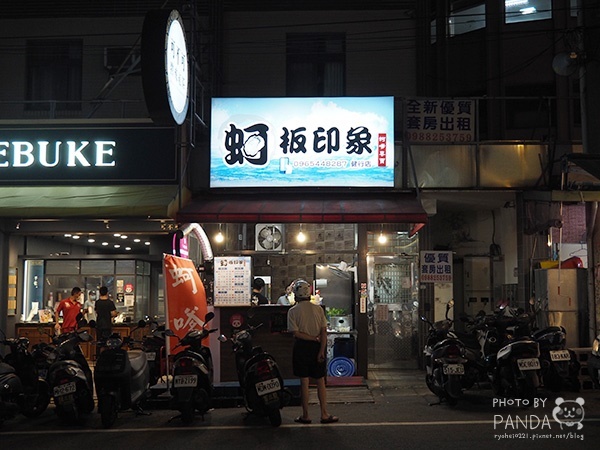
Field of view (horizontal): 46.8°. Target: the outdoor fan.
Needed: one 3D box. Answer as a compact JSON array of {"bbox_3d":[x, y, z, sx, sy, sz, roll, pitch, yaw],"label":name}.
[{"bbox_3d":[-0.481,0.197,10.931,0.430,0.430,0.200,0,-5,3],"label":"outdoor fan"}]

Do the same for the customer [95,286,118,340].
[{"bbox_3d":[-3.707,1.992,13.170,0.480,1.630,0.320,0,-6,5],"label":"customer"}]

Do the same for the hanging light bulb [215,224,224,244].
[{"bbox_3d":[-1.199,0.156,10.323,0.127,0.269,0.110,0,-5,0],"label":"hanging light bulb"}]

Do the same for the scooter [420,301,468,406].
[{"bbox_3d":[1.949,1.827,9.519,0.720,1.220,1.850,0,-5,2],"label":"scooter"}]

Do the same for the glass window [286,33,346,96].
[{"bbox_3d":[0.282,-2.673,11.867,1.027,1.278,0.120,0,-5,0],"label":"glass window"}]

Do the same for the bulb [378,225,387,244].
[{"bbox_3d":[1.228,0.156,10.323,0.127,0.269,0.110,0,-5,0],"label":"bulb"}]

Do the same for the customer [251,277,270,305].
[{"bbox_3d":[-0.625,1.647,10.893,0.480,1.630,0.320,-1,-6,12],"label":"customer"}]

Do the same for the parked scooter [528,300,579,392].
[{"bbox_3d":[3.646,1.848,10.479,0.720,1.150,1.830,0,-5,-5],"label":"parked scooter"}]

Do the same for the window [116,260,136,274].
[{"bbox_3d":[-3.548,0.869,14.177,0.409,0.286,0.060,0,-5,0],"label":"window"}]

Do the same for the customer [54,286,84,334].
[{"bbox_3d":[-4.272,1.960,12.771,0.520,1.630,0.360,3,-6,-32],"label":"customer"}]

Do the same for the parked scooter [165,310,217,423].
[{"bbox_3d":[-1.269,1.737,8.371,0.700,1.180,1.800,0,-5,-3],"label":"parked scooter"}]

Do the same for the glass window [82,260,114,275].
[{"bbox_3d":[-4.141,0.869,14.177,0.695,0.286,0.060,0,-5,0],"label":"glass window"}]

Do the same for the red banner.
[{"bbox_3d":[-1.580,1.098,9.609,0.624,1.378,0.120,1,-5,-11],"label":"red banner"}]

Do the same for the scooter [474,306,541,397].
[{"bbox_3d":[2.762,1.857,9.458,0.700,1.150,1.800,1,-6,-9],"label":"scooter"}]

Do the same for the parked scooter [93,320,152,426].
[{"bbox_3d":[-2.175,1.793,8.701,0.700,1.150,1.800,0,-5,3],"label":"parked scooter"}]

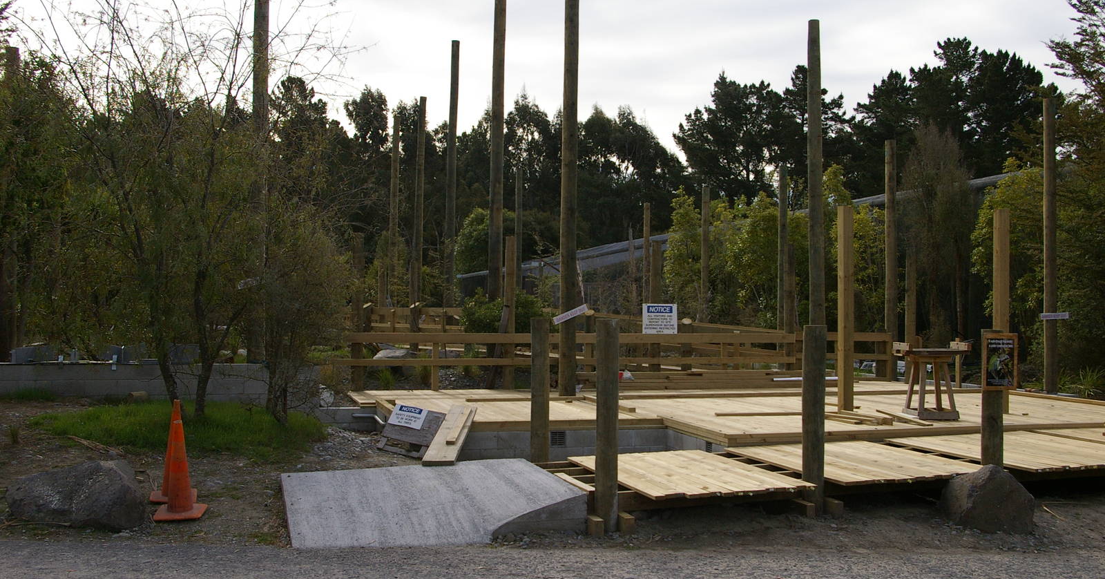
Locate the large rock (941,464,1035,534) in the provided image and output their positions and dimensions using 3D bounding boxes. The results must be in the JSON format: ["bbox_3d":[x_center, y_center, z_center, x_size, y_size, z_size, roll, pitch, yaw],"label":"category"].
[{"bbox_3d":[3.517,1.680,8.420,0.750,0.500,0.640,0,-1,23],"label":"large rock"}]

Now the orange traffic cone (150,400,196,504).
[{"bbox_3d":[-3.137,1.332,8.650,0.375,0.800,0.375,1,-2,-18],"label":"orange traffic cone"}]

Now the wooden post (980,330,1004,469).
[{"bbox_3d":[3.864,1.121,9.158,0.174,1.540,0.174,1,-1,-18],"label":"wooden post"}]

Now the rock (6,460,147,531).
[{"bbox_3d":[-3.644,1.553,7.980,1.030,0.460,0.720,1,-2,-18],"label":"rock"}]

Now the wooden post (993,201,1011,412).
[{"bbox_3d":[5.861,0.270,13.600,0.155,2.680,0.155,1,-2,-9],"label":"wooden post"}]

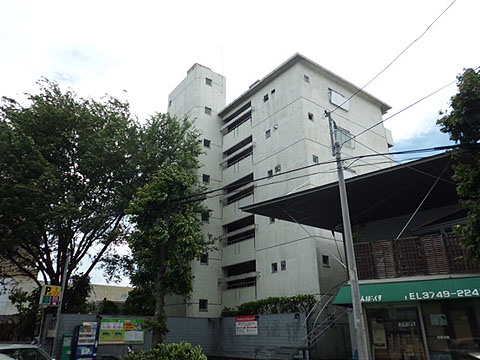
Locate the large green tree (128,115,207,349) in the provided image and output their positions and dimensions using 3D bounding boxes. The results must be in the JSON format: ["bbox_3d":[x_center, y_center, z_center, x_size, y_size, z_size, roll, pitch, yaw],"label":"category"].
[{"bbox_3d":[-2.676,1.992,13.294,3.200,9.550,3.200,5,-24,-11],"label":"large green tree"}]

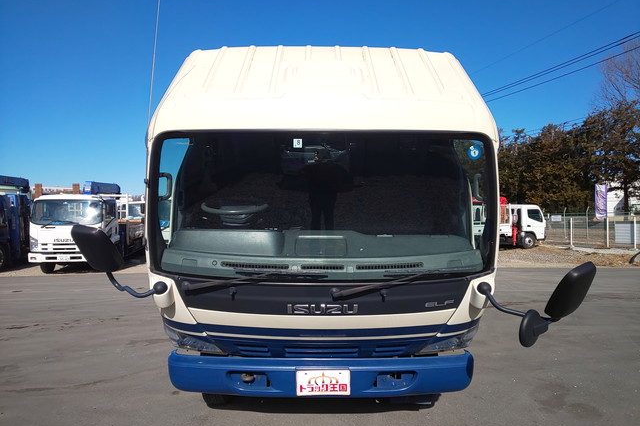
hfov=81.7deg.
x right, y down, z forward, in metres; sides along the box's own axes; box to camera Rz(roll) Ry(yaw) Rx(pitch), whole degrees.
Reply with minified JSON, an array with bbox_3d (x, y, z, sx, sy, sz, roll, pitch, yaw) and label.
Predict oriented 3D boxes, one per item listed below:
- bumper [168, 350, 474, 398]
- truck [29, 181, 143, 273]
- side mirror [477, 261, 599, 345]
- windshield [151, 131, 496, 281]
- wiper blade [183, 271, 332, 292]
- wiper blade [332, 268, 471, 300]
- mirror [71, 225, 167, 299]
[{"bbox_3d":[0.012,1.025,2.420,1.990,0.250,0.320,0,0,0],"label":"bumper"},{"bbox_3d":[-7.800,0.480,13.300,2.100,2.750,6.000,0,0,-12],"label":"truck"},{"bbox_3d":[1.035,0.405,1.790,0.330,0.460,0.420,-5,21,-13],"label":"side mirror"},{"bbox_3d":[0.018,-0.030,1.940,1.860,0.790,0.210,0,6,0],"label":"windshield"},{"bbox_3d":[-0.345,0.352,1.900,0.780,0.110,0.100,-2,5,7],"label":"wiper blade"},{"bbox_3d":[0.430,0.362,1.900,0.760,0.125,0.100,-6,5,-6],"label":"wiper blade"},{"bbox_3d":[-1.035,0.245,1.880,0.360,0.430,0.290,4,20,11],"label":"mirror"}]

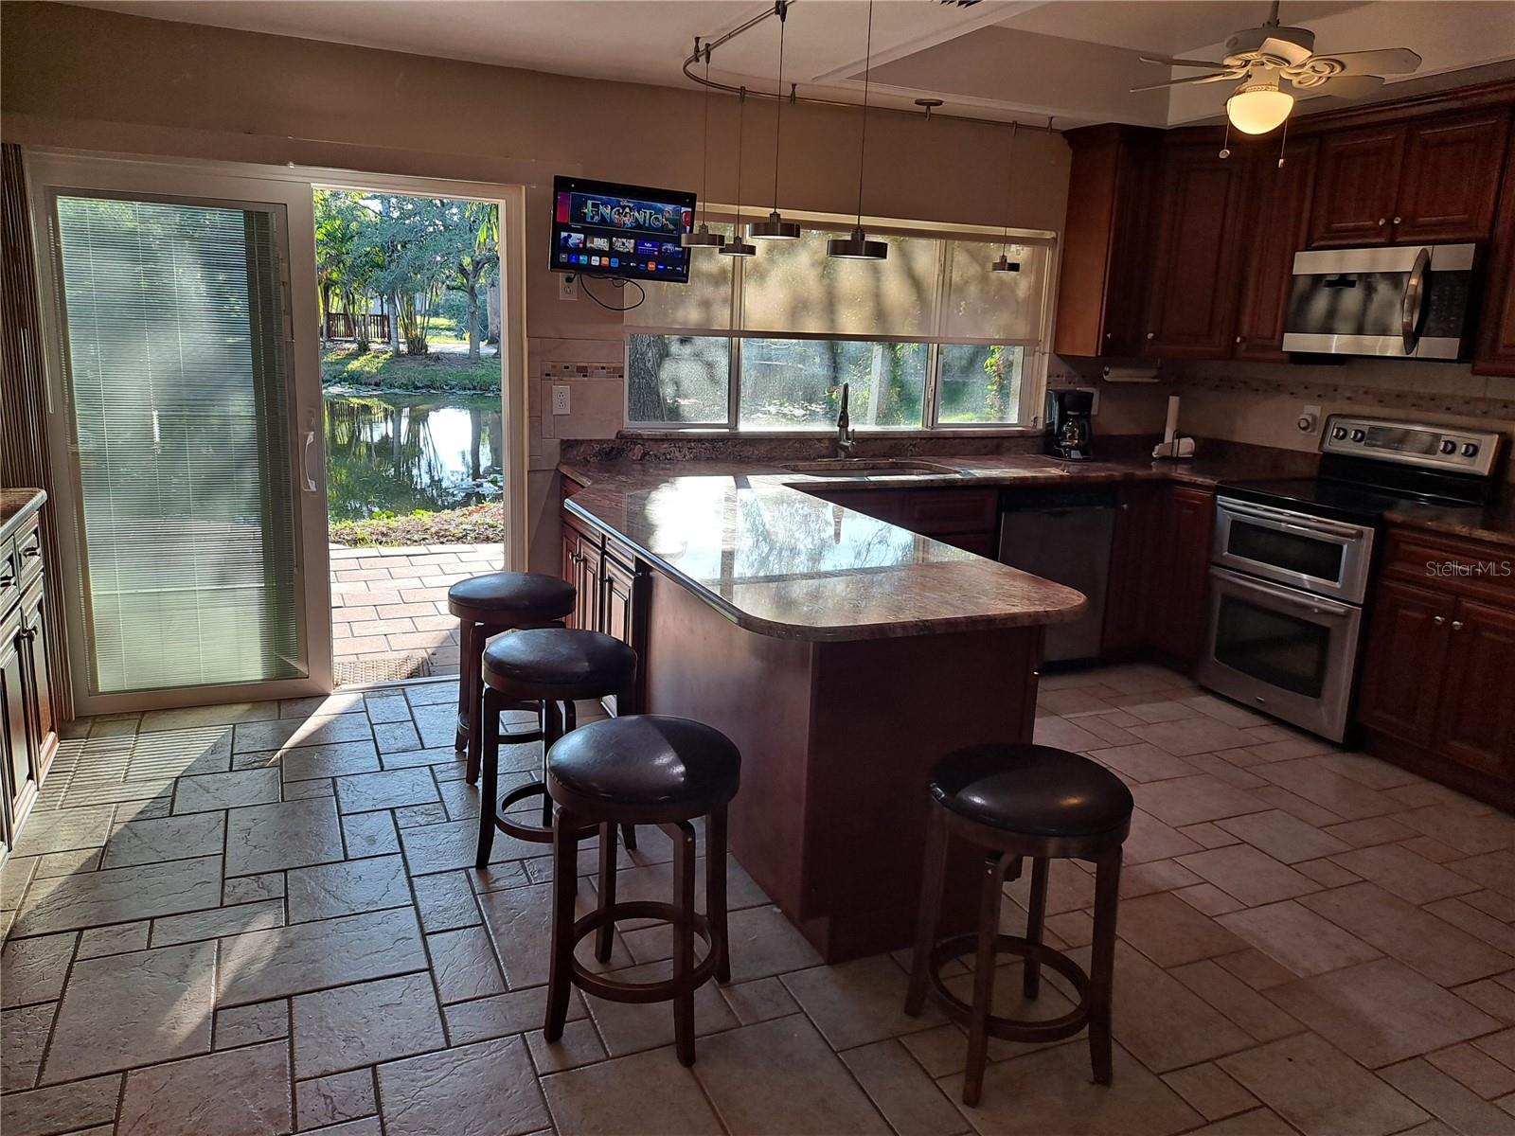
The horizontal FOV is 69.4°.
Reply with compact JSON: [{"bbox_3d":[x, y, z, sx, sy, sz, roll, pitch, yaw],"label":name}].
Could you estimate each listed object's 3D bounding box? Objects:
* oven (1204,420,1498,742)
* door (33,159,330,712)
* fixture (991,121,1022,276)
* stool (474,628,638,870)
[{"bbox_3d":[2.335,0.018,4.409,0.670,1.190,0.757,-3,13,-22],"label":"oven"},{"bbox_3d":[-2.081,-0.437,4.046,0.870,1.970,0.080,-3,13,-21],"label":"door"},{"bbox_3d":[1.122,-1.645,4.862,0.145,0.645,0.145,-3,13,-22],"label":"fixture"},{"bbox_3d":[-0.545,0.512,3.046,0.410,0.640,0.410,2,12,0],"label":"stool"}]

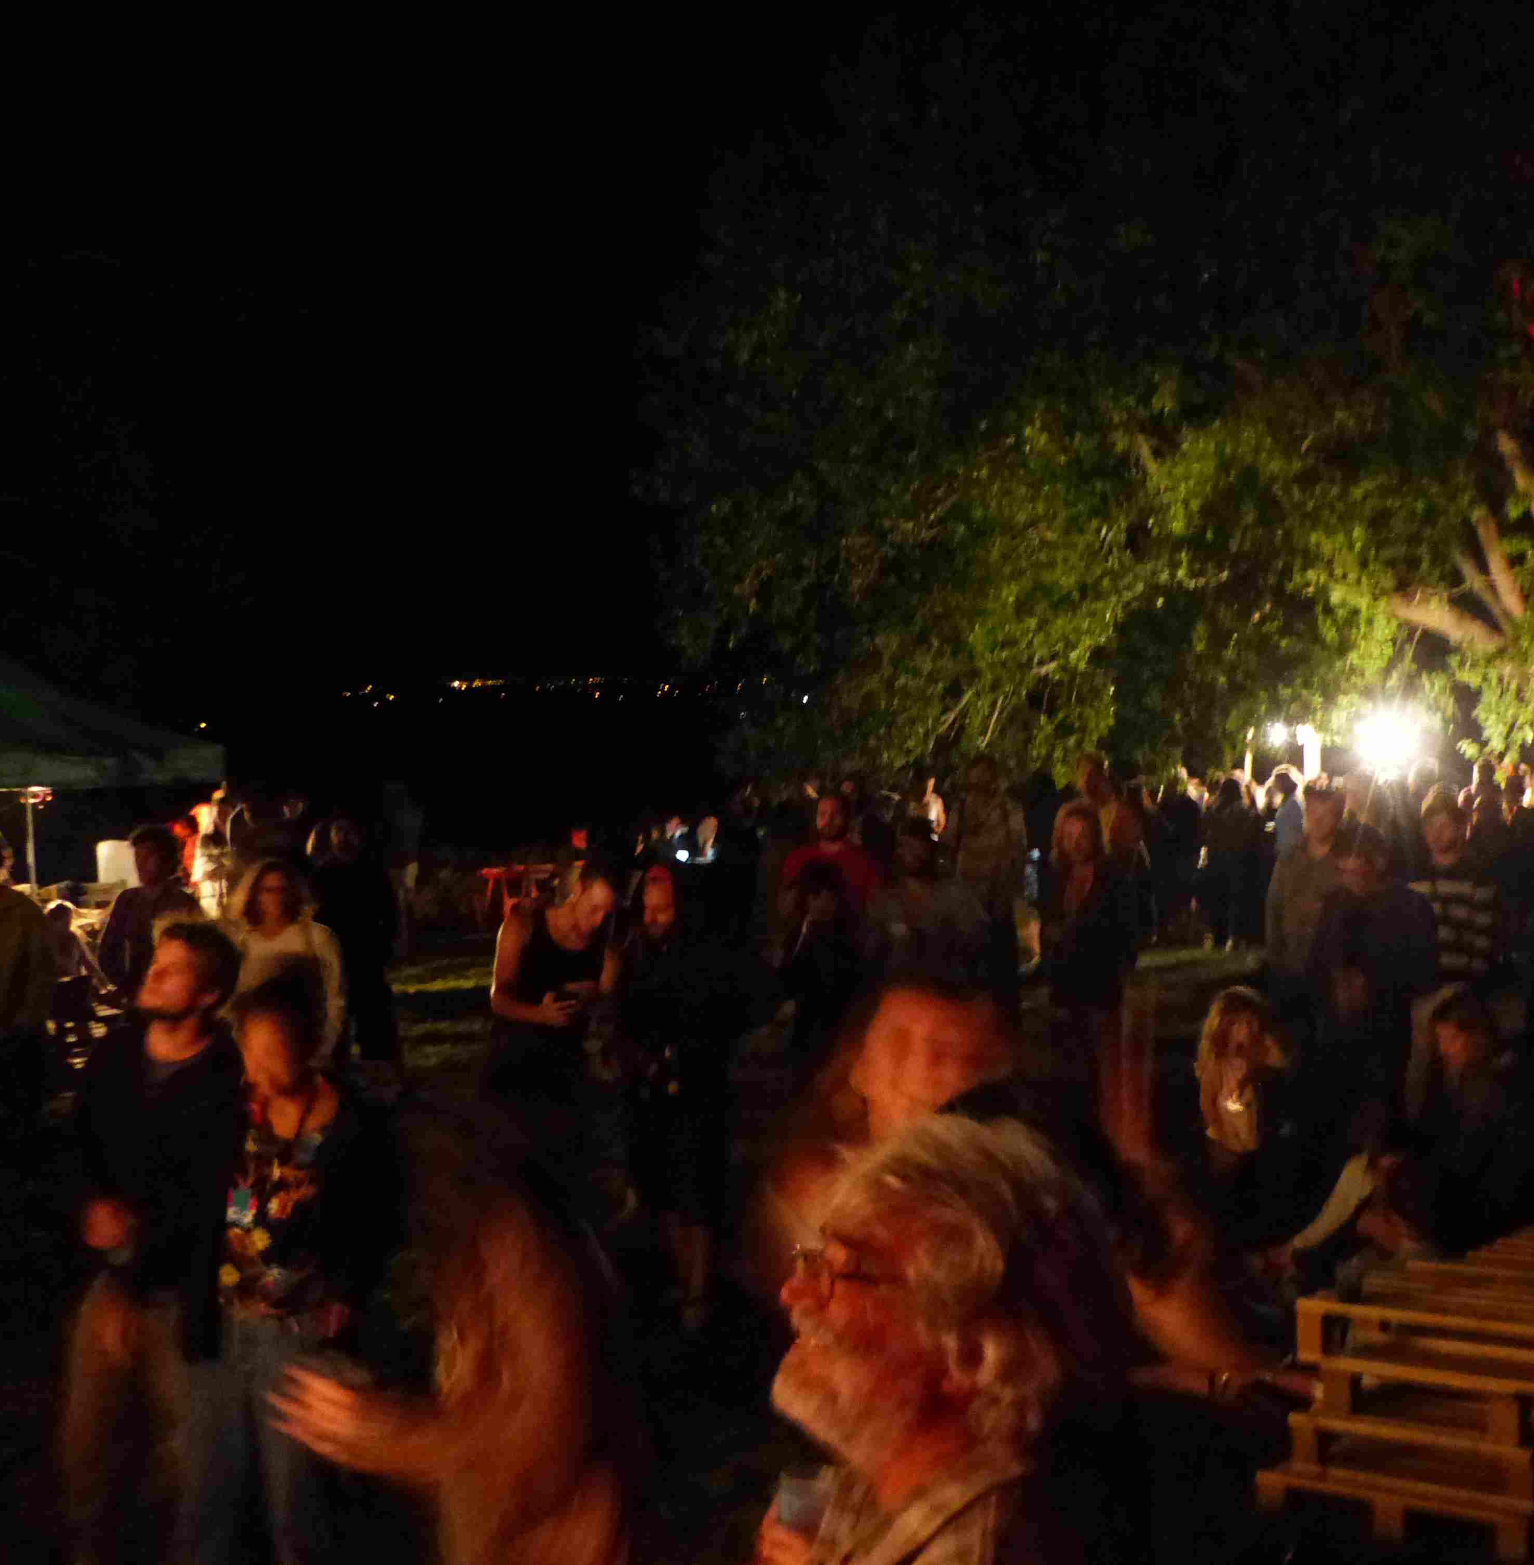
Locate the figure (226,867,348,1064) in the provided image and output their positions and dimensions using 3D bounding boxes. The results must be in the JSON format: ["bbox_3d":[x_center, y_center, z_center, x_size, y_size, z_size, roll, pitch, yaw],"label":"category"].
[{"bbox_3d":[-1.971,1.154,9.900,0.500,1.660,0.340,0,2,-10],"label":"figure"}]

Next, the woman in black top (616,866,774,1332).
[{"bbox_3d":[-0.277,1.164,9.000,0.540,1.690,0.400,1,2,18],"label":"woman in black top"}]

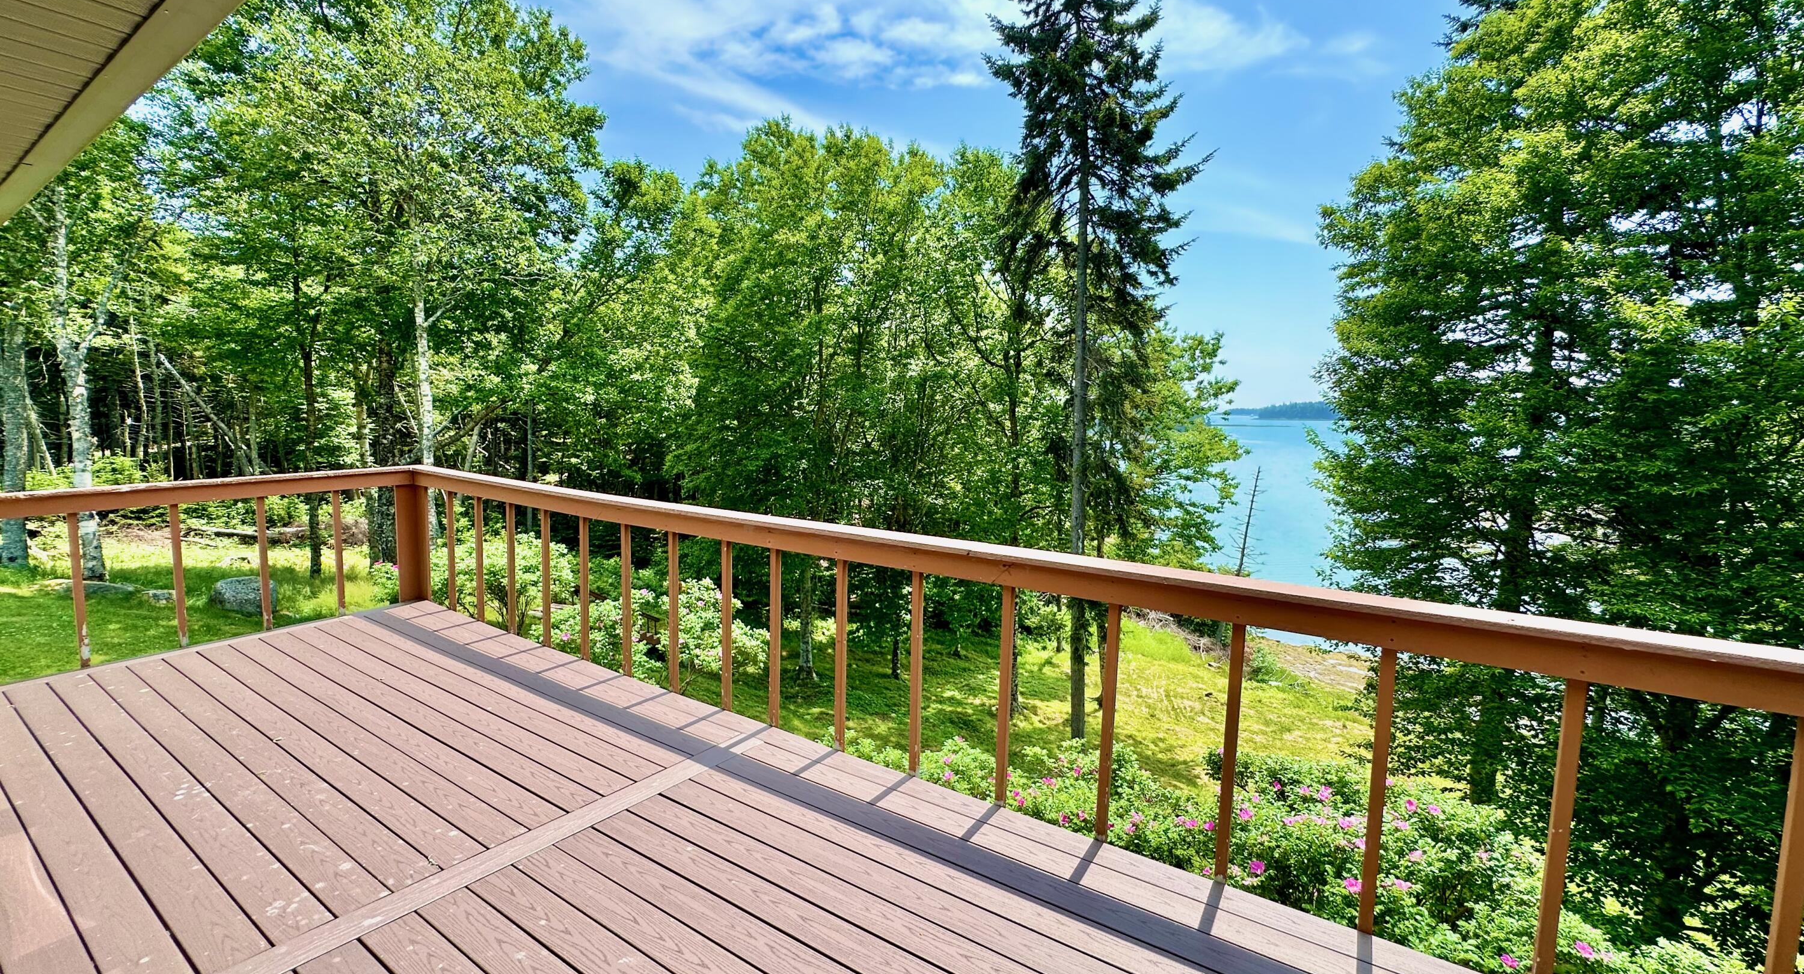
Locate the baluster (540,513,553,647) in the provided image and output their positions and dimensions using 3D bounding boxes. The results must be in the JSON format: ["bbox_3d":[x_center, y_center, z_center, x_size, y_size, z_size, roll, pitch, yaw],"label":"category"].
[{"bbox_3d":[-2.234,0.566,4.592,0.041,0.910,0.041,5,7,33],"label":"baluster"}]

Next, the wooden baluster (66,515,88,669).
[{"bbox_3d":[-4.567,0.562,4.051,0.041,0.910,0.041,5,7,33],"label":"wooden baluster"}]

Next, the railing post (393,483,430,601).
[{"bbox_3d":[-3.650,0.408,5.468,0.155,0.930,0.155,5,7,33],"label":"railing post"}]

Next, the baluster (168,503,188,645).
[{"bbox_3d":[-4.355,0.525,4.398,0.041,0.910,0.041,5,7,33],"label":"baluster"}]

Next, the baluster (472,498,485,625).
[{"bbox_3d":[-2.912,0.488,5.040,0.041,0.910,0.041,5,7,33],"label":"baluster"}]

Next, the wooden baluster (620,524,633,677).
[{"bbox_3d":[-1.561,0.633,4.144,0.041,0.910,0.041,5,7,33],"label":"wooden baluster"}]

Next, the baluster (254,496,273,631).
[{"bbox_3d":[-4.140,0.488,4.746,0.041,0.910,0.041,5,7,33],"label":"baluster"}]

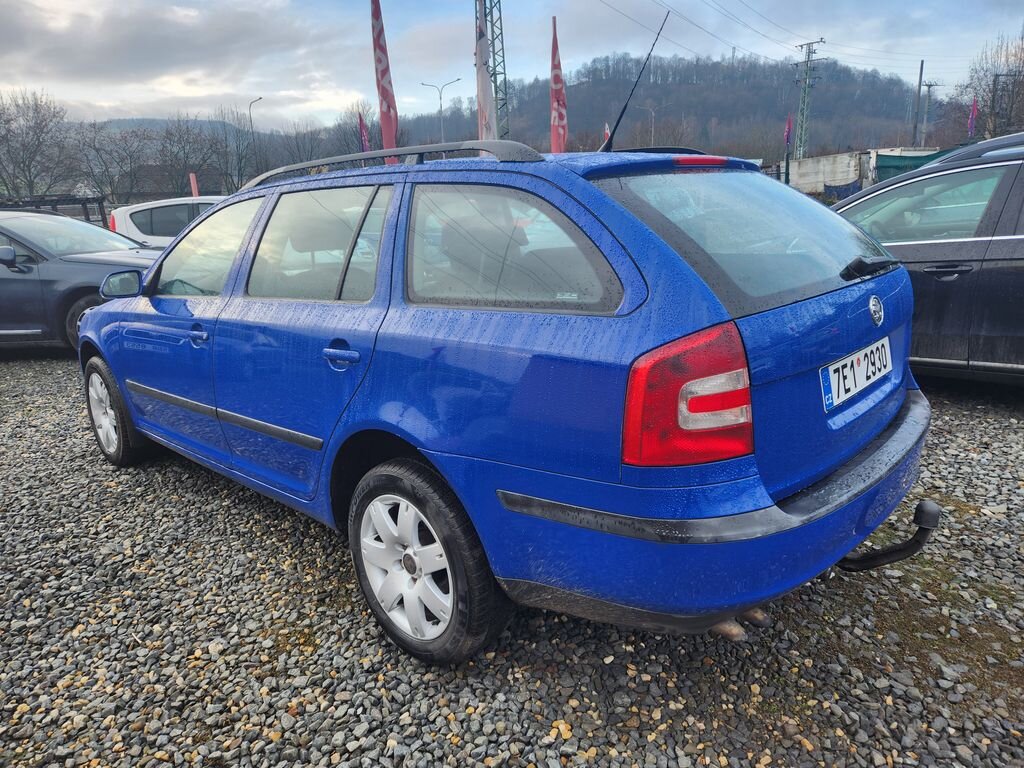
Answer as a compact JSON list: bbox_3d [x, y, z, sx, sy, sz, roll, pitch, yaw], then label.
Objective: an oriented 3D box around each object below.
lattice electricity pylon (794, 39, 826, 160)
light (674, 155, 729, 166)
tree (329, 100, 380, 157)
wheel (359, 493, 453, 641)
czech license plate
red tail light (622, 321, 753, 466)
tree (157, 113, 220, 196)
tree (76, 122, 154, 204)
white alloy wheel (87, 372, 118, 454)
[{"bbox_3d":[29.812,-26.242,69.913,3.800,16.923,1.300,9,18,35],"label":"lattice electricity pylon"},{"bbox_3d":[0.563,-0.660,2.013,0.050,0.030,0.335,11,19,41],"label":"light"},{"bbox_3d":[-11.566,-16.350,51.462,3.695,9.504,3.695,-5,15,-11],"label":"tree"},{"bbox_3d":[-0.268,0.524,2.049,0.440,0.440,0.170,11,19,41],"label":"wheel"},{"bbox_3d":[0.953,-0.037,1.862,0.015,0.110,0.520,-5,8,46],"label":"czech license plate"},{"bbox_3d":[0.375,0.026,1.396,0.205,0.300,0.260,11,19,41],"label":"red tail light"},{"bbox_3d":[-18.964,-12.395,41.059,3.775,7.474,3.775,-8,16,-23],"label":"tree"},{"bbox_3d":[-23.337,-12.050,41.111,4.612,7.051,4.612,-9,16,-27],"label":"tree"},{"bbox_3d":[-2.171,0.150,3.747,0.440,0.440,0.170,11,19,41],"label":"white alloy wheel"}]

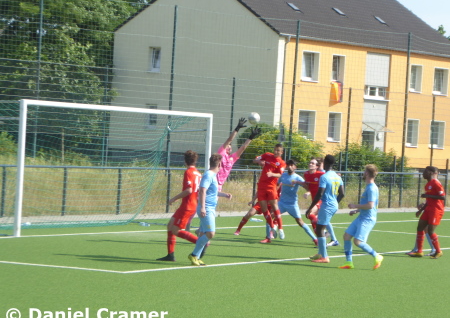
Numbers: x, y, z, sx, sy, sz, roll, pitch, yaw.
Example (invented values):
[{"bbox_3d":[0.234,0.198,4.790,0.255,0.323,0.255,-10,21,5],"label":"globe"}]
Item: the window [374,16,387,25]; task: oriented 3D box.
[{"bbox_3d":[8.146,-7.303,97.412,0.720,0.120,0.560,42,22,29],"label":"window"}]

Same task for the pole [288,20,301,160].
[{"bbox_3d":[2.273,-1.543,61.331,0.080,6.000,0.080,3,1,-37],"label":"pole"}]

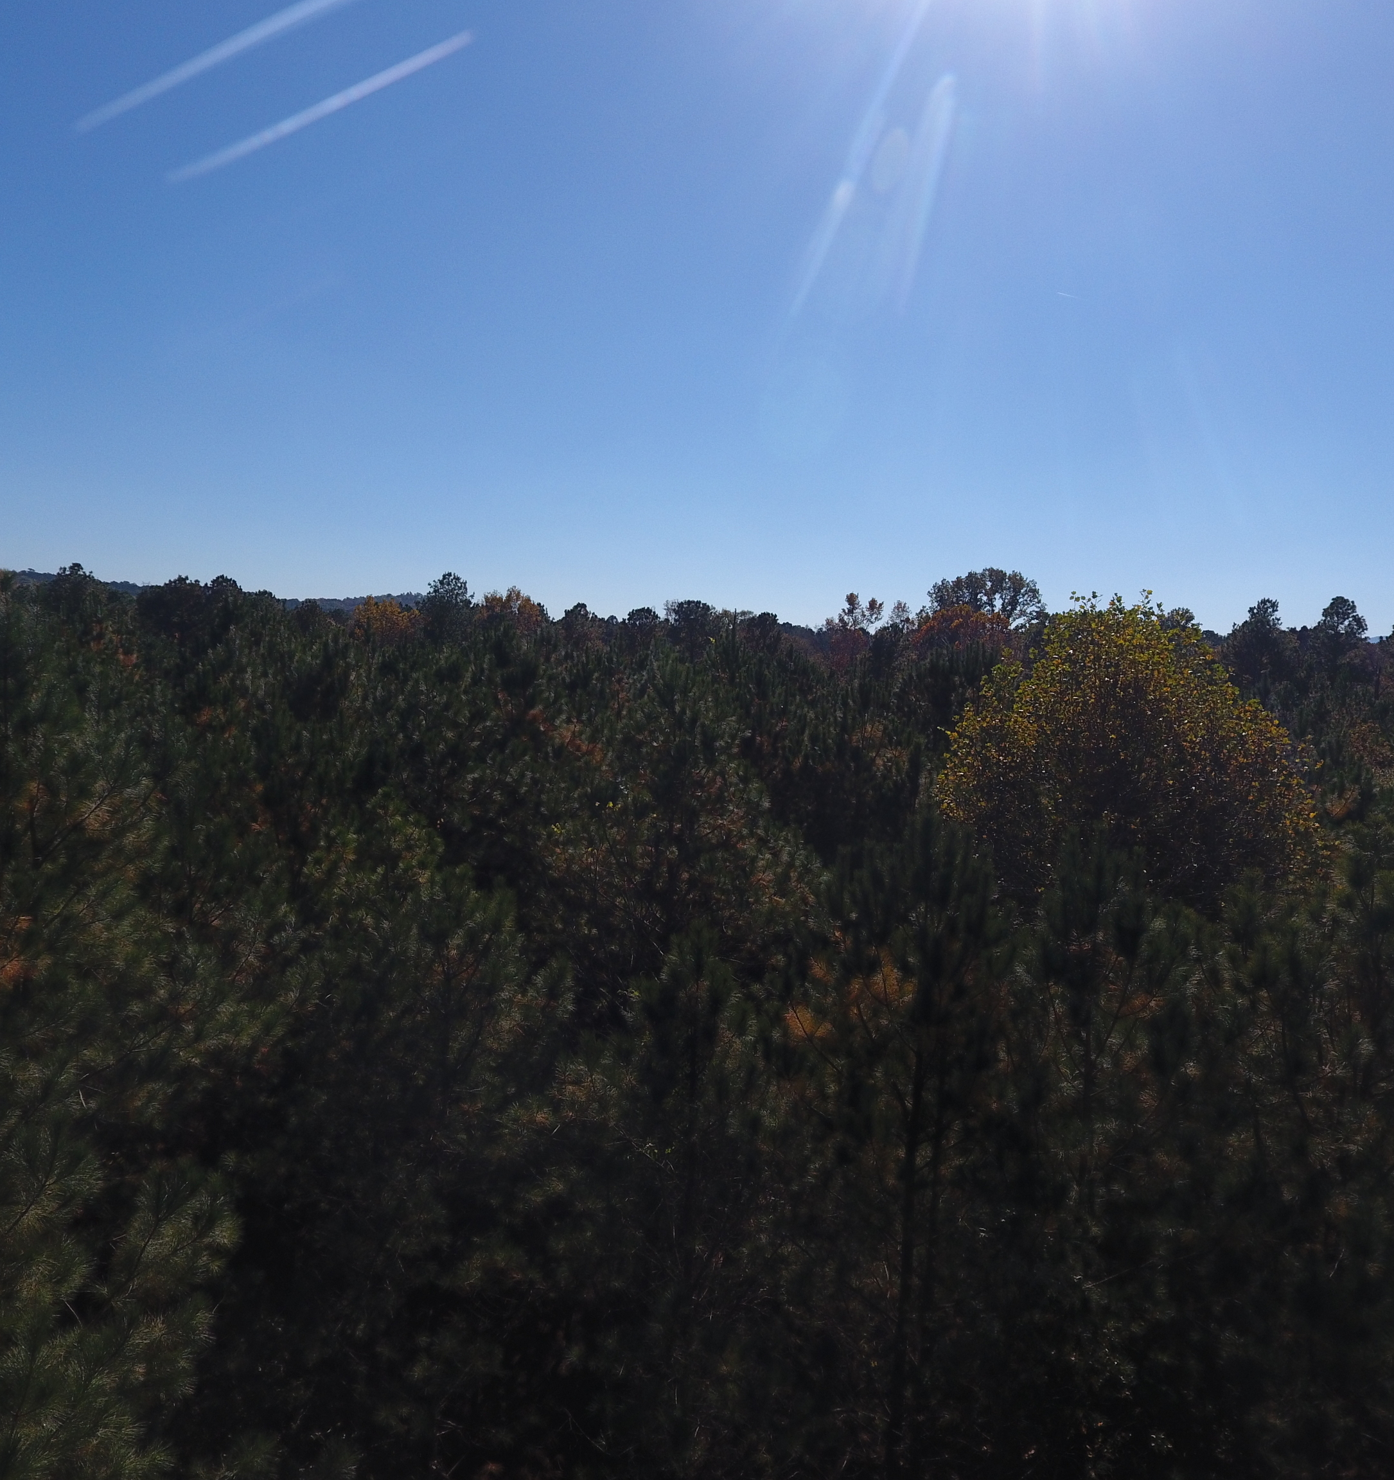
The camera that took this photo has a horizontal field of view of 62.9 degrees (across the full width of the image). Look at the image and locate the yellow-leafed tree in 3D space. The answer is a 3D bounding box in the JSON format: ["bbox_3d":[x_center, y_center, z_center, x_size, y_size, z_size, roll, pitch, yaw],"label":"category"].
[{"bbox_3d":[8.300,1.700,22.200,7.200,9.000,7.000,0,6,0],"label":"yellow-leafed tree"}]

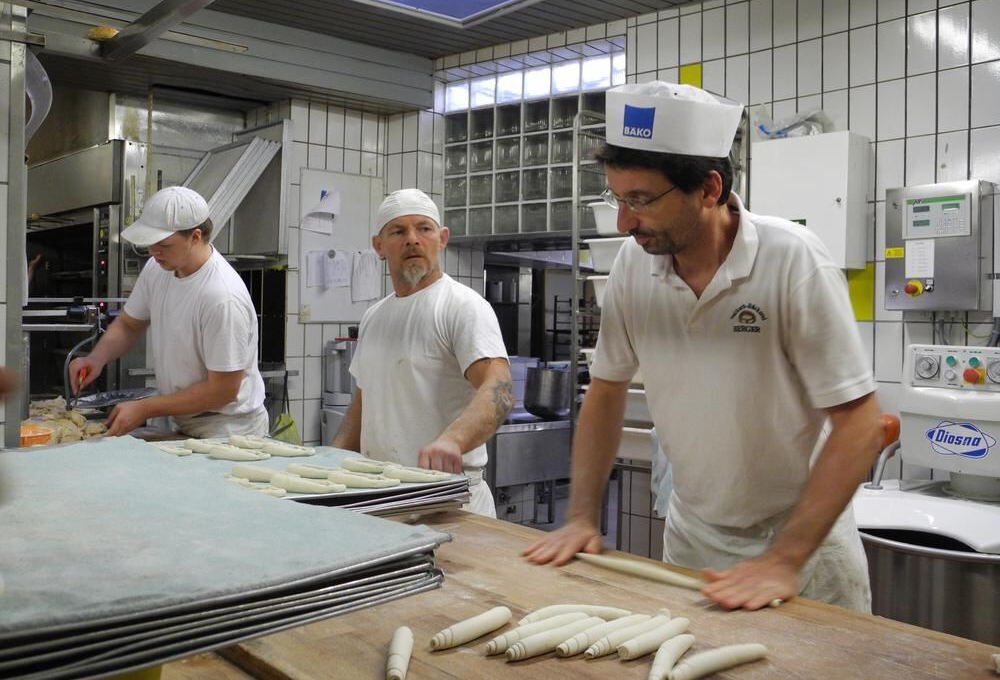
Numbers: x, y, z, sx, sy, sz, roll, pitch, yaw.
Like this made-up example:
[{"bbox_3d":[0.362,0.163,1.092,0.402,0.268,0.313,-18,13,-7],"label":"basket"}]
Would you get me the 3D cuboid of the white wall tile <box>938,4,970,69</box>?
[{"bbox_3d":[1.827,-1.222,3.725,0.010,0.244,0.118,0,0,-44],"label":"white wall tile"}]

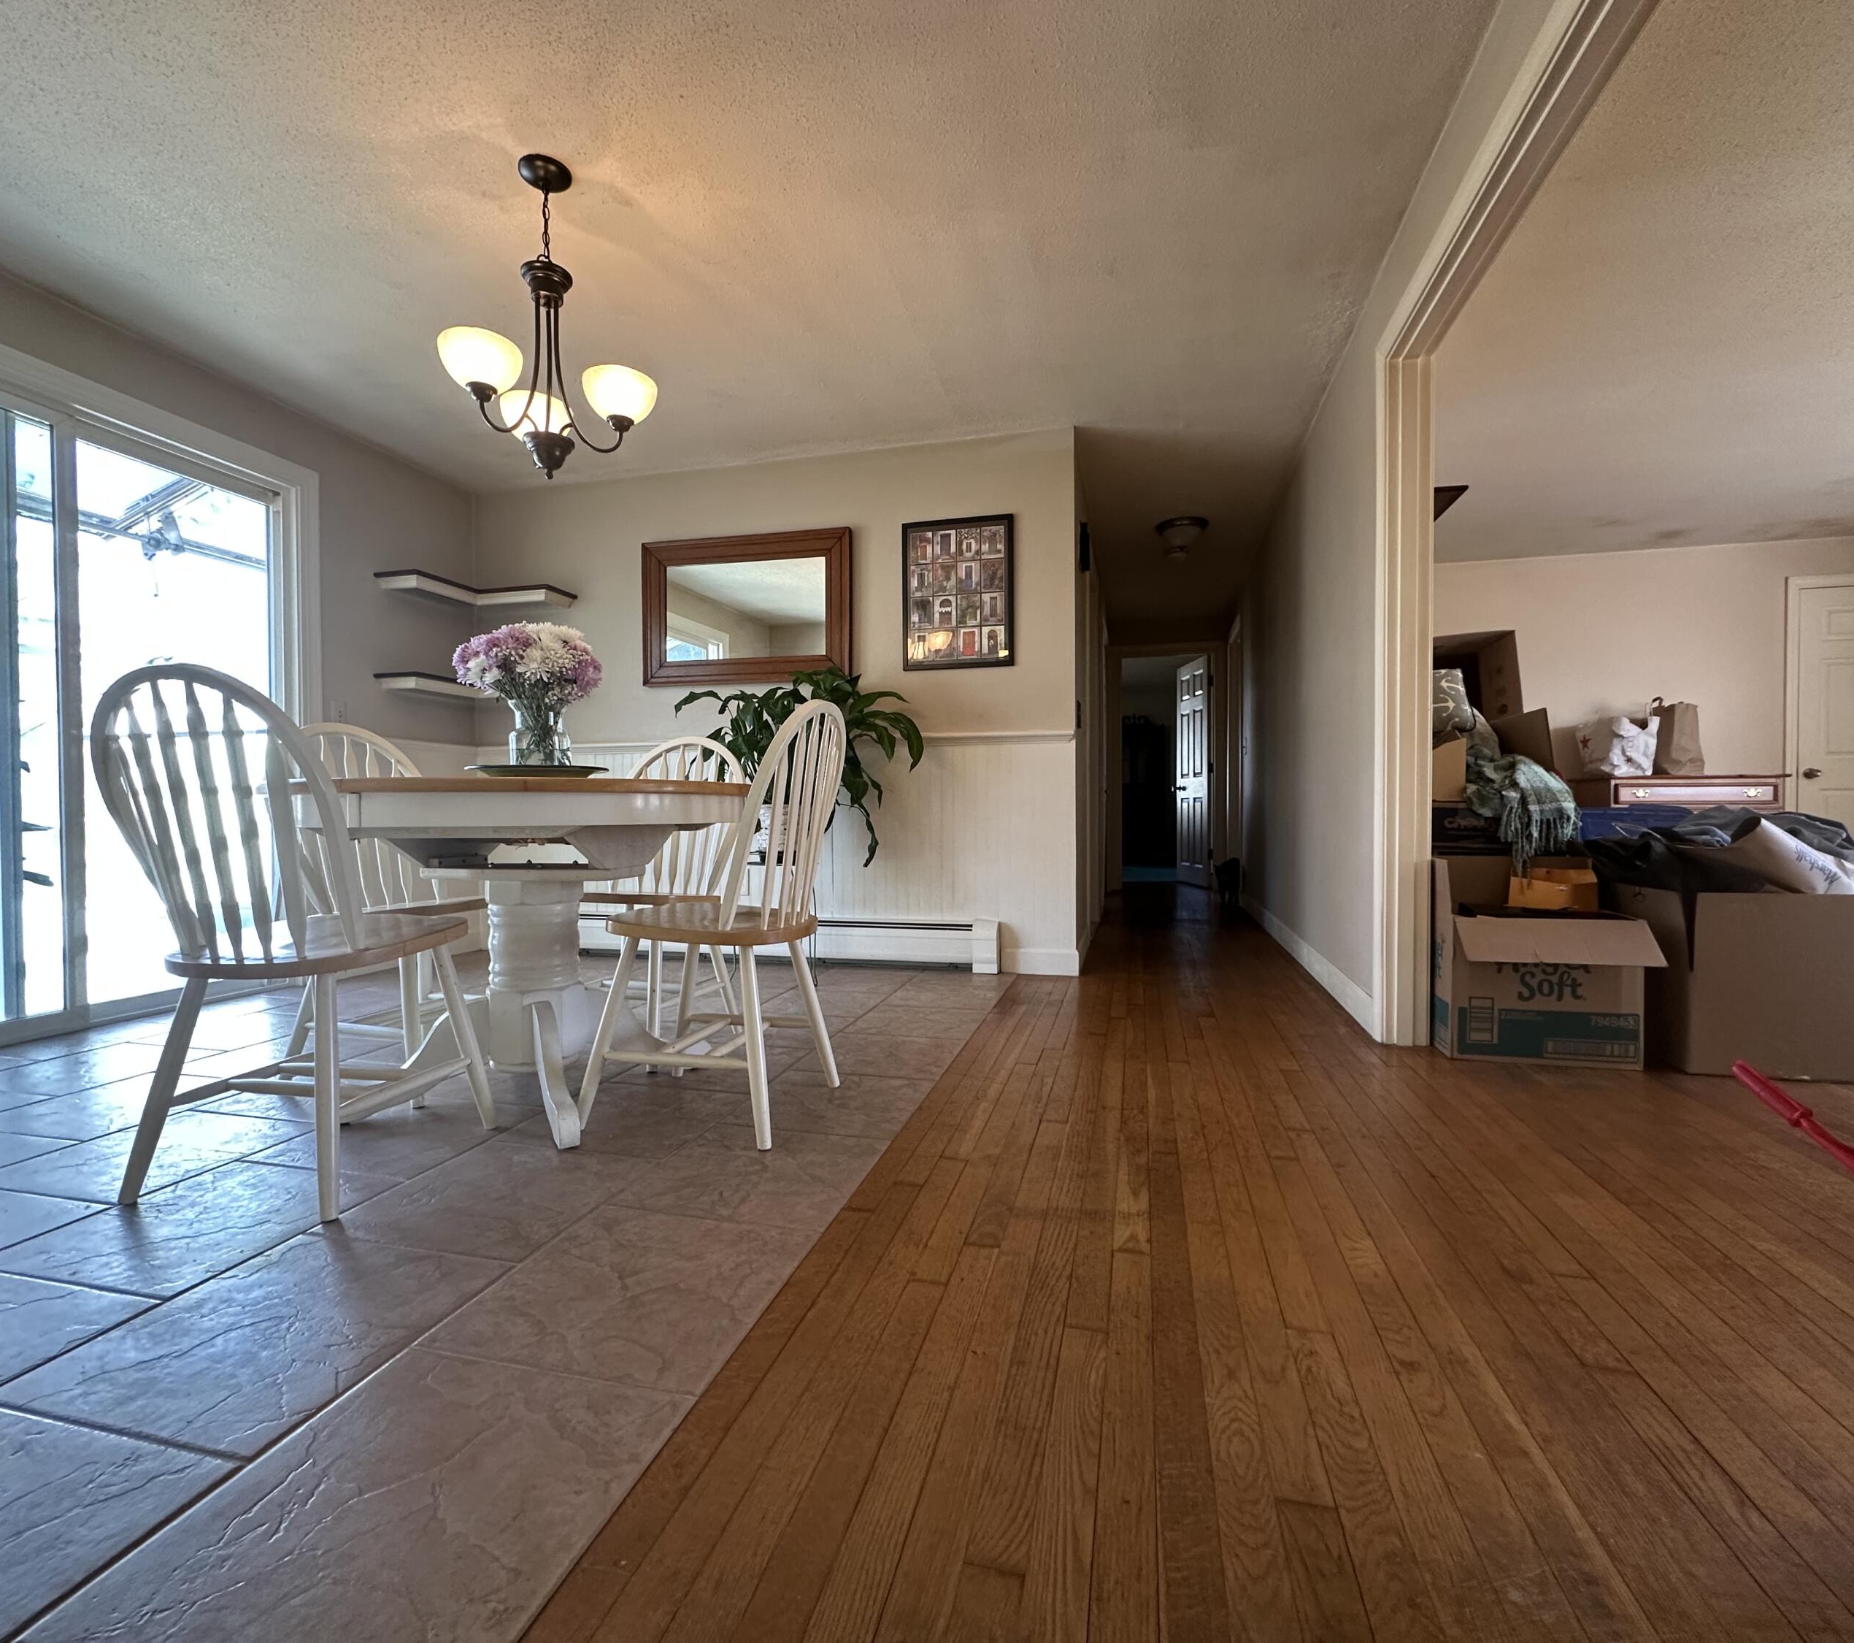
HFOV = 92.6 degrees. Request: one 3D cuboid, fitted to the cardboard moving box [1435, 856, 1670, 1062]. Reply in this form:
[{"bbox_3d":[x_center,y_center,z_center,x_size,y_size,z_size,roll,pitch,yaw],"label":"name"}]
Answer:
[{"bbox_3d":[1.681,0.382,2.457,0.450,0.530,0.430,0,1,16],"label":"cardboard moving box"}]

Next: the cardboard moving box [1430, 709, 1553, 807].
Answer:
[{"bbox_3d":[2.166,-0.240,3.416,0.320,0.340,0.420,0,1,13],"label":"cardboard moving box"}]

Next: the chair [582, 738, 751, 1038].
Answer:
[{"bbox_3d":[-0.837,0.189,2.608,0.455,0.928,0.510,0,1,19],"label":"chair"}]

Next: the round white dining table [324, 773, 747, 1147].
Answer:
[{"bbox_3d":[-0.942,0.287,2.162,1.070,0.757,1.070,0,1,0],"label":"round white dining table"}]

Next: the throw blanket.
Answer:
[{"bbox_3d":[1.836,-0.052,2.747,0.285,0.380,0.280,0,1,13],"label":"throw blanket"}]

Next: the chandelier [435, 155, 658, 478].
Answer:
[{"bbox_3d":[-0.913,-1.205,2.133,0.470,0.740,0.470,0,1,13],"label":"chandelier"}]

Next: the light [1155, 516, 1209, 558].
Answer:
[{"bbox_3d":[1.412,-1.550,4.892,0.285,0.185,0.285,0,1,13],"label":"light"}]

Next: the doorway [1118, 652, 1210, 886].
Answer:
[{"bbox_3d":[1.993,-0.415,7.476,0.750,1.970,0.130,0,1,13],"label":"doorway"}]

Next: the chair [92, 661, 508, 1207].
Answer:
[{"bbox_3d":[-1.181,0.201,1.717,0.455,0.932,0.515,0,1,9],"label":"chair"}]

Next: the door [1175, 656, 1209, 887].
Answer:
[{"bbox_3d":[2.385,-0.440,7.937,0.045,2.000,0.740,0,1,-5],"label":"door"}]

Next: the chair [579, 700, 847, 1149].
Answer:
[{"bbox_3d":[-0.473,0.193,2.050,0.510,0.933,0.455,0,1,13],"label":"chair"}]

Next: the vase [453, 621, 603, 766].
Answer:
[{"bbox_3d":[-0.929,-0.283,2.060,0.350,0.370,0.350,0,1,13],"label":"vase"}]

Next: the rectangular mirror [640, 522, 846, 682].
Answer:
[{"bbox_3d":[-0.802,-0.933,3.932,0.985,0.650,0.040,0,1,13],"label":"rectangular mirror"}]

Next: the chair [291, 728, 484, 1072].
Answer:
[{"bbox_3d":[-1.365,0.199,2.326,0.530,0.930,0.450,0,1,13],"label":"chair"}]

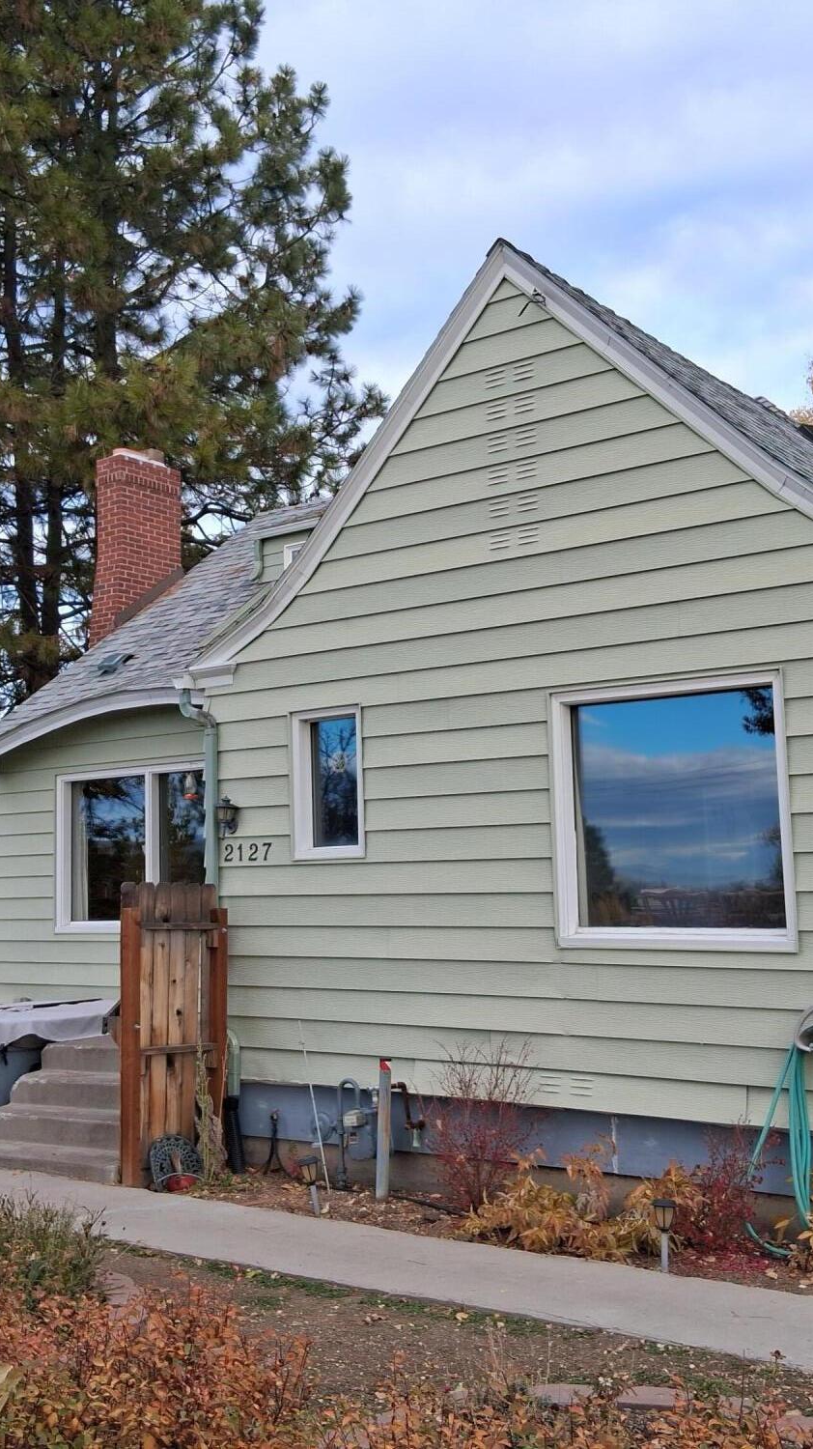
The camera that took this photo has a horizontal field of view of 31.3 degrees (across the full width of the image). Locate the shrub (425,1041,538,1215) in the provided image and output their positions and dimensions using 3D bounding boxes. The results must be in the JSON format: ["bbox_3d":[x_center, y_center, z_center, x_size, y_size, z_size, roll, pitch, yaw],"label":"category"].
[{"bbox_3d":[0.434,2.272,8.256,0.616,0.982,0.616,-1,-6,0],"label":"shrub"}]

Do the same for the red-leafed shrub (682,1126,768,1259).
[{"bbox_3d":[1.609,2.342,7.315,0.404,0.618,0.404,-1,-6,0],"label":"red-leafed shrub"}]

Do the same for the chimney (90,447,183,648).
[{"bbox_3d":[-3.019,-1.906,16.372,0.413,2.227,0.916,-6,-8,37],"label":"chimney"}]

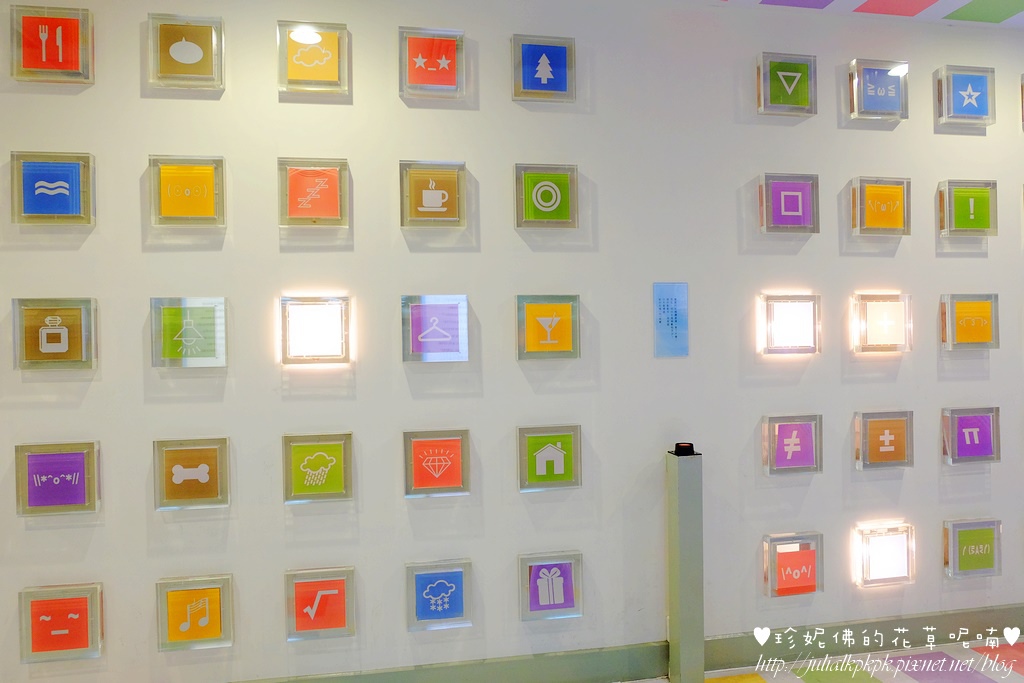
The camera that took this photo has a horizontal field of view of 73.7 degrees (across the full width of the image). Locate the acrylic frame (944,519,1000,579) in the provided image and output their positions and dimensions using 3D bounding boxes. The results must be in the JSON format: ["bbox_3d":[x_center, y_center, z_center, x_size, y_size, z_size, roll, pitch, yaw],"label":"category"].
[{"bbox_3d":[1.966,0.883,2.916,0.235,0.235,0.051,-1,0,-10],"label":"acrylic frame"}]

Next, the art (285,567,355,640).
[{"bbox_3d":[-0.692,0.949,2.474,0.240,0.240,0.045,-1,0,-10],"label":"art"}]

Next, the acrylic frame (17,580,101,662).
[{"bbox_3d":[-1.531,0.959,2.327,0.240,0.240,0.045,-1,0,-10],"label":"acrylic frame"}]

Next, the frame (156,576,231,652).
[{"bbox_3d":[-1.105,0.950,2.389,0.240,0.240,0.043,-1,0,-10],"label":"frame"}]

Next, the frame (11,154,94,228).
[{"bbox_3d":[-1.523,-0.505,2.274,0.235,0.235,0.051,-1,0,-10],"label":"frame"}]

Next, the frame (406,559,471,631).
[{"bbox_3d":[-0.265,0.927,2.507,0.235,0.235,0.051,-1,0,-10],"label":"frame"}]

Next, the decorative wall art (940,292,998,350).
[{"bbox_3d":[1.952,-0.081,2.912,0.235,0.235,0.051,-1,0,-10],"label":"decorative wall art"}]

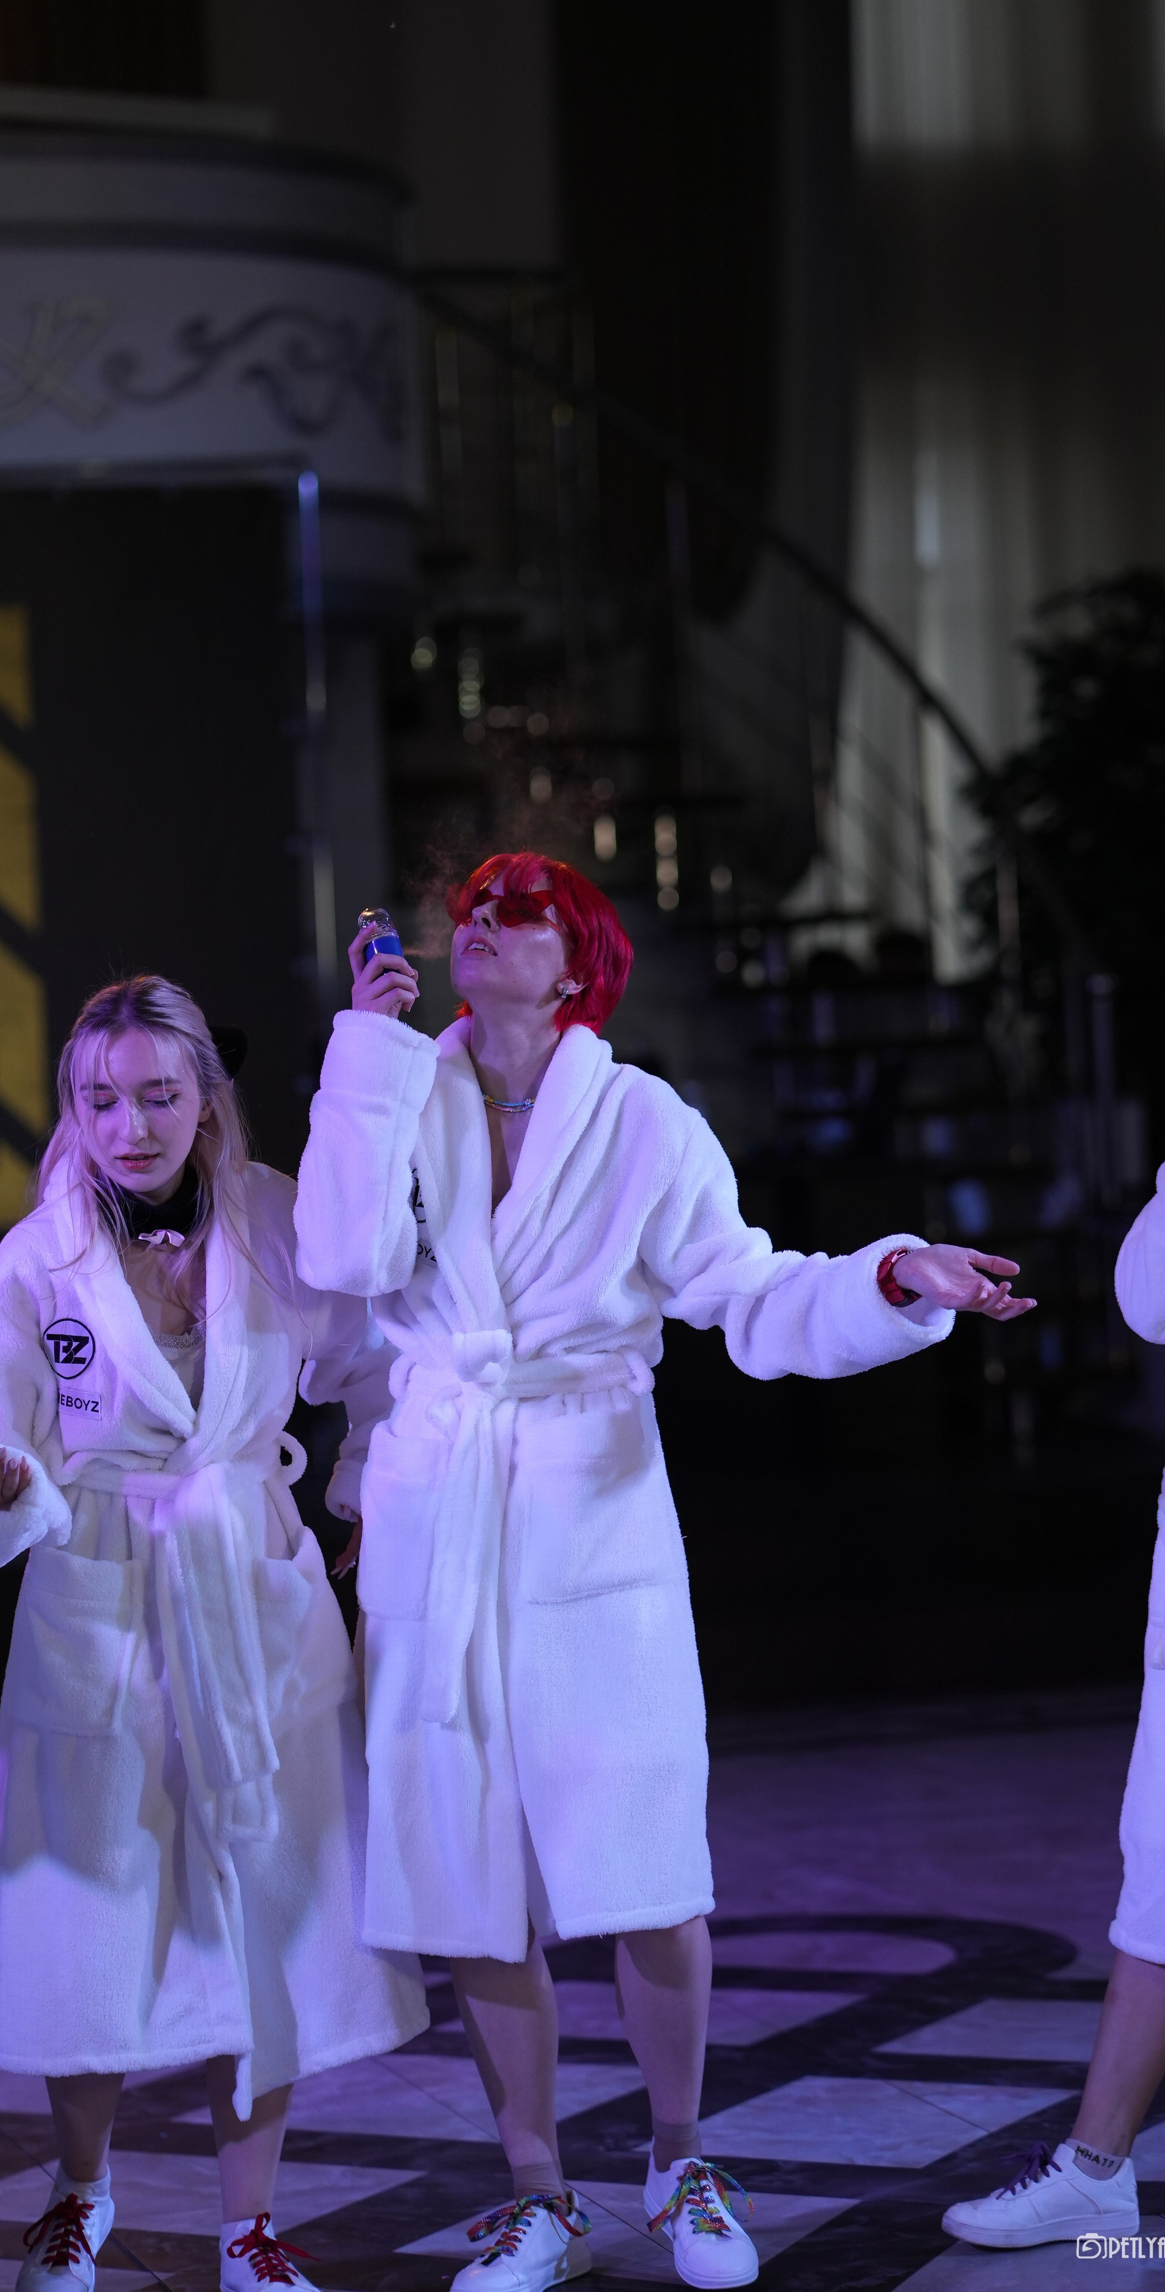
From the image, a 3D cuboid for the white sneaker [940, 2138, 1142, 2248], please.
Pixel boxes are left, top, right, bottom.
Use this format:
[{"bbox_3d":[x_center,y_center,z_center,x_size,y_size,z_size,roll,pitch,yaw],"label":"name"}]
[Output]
[{"bbox_3d":[0.553,1.256,6.531,0.265,0.118,0.102,-3,1,-27],"label":"white sneaker"}]

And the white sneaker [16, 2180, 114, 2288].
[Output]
[{"bbox_3d":[-0.612,1.309,6.448,0.102,0.118,0.270,-2,1,5],"label":"white sneaker"}]

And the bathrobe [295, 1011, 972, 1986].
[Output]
[{"bbox_3d":[0.051,0.398,6.380,0.760,1.110,0.500,-2,1,10],"label":"bathrobe"}]

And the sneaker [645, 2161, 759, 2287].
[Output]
[{"bbox_3d":[0.134,1.276,6.461,0.102,0.115,0.270,-3,1,-15],"label":"sneaker"}]

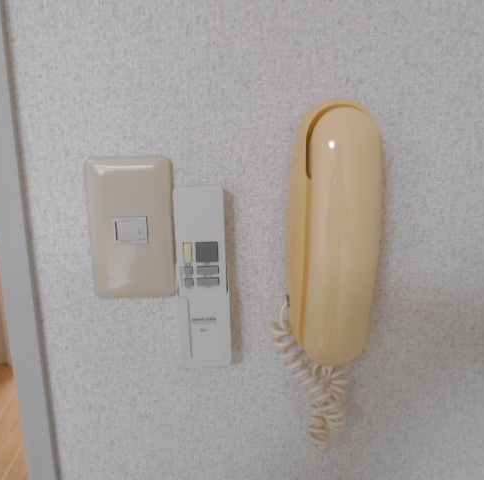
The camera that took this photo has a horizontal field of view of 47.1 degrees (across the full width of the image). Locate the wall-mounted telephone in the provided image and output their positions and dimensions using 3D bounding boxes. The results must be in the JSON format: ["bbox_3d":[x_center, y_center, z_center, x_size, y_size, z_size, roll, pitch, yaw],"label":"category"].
[{"bbox_3d":[0.067,0.053,0.450,0.079,0.324,0.066,0,19,-3],"label":"wall-mounted telephone"}]

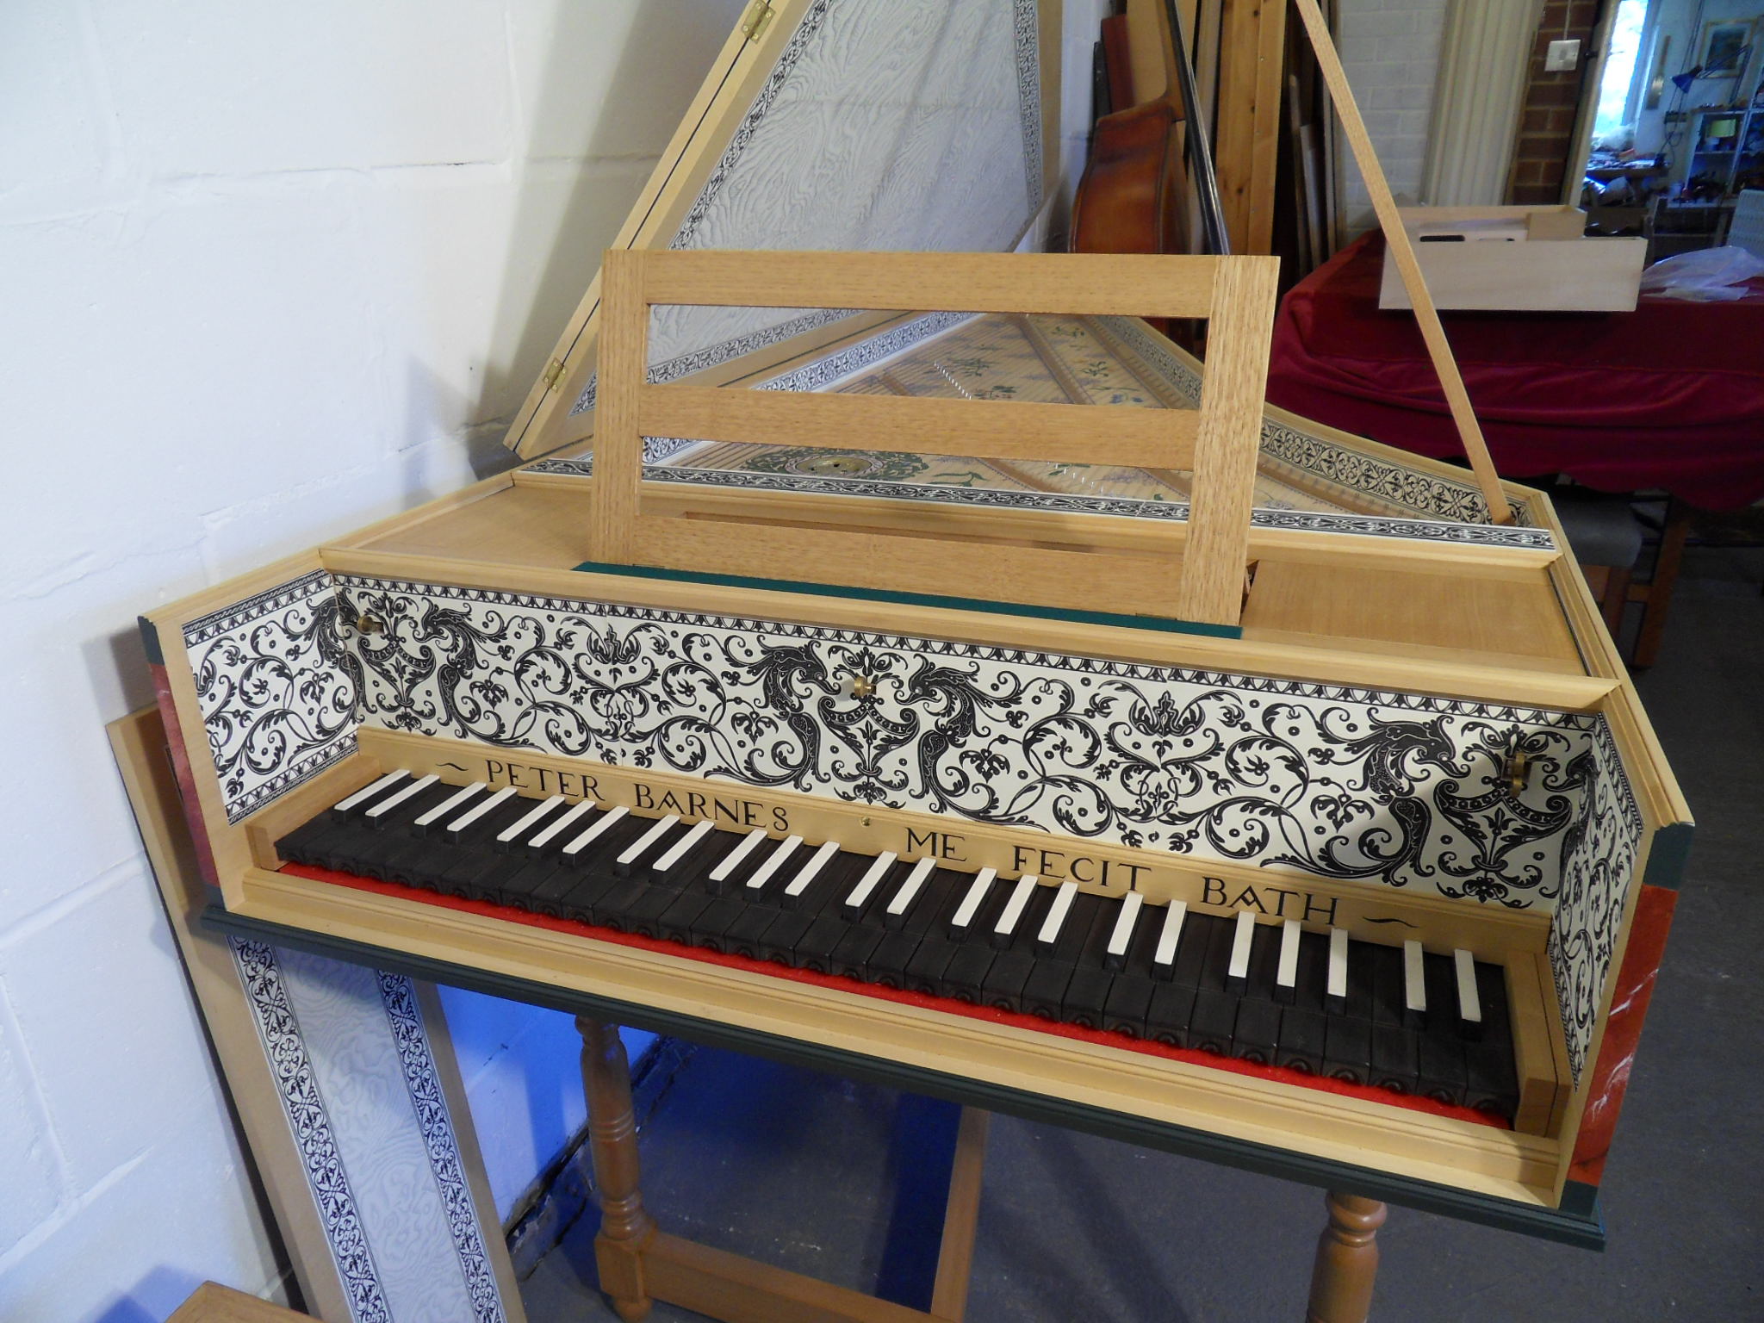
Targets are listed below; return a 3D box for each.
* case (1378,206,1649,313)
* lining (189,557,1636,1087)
[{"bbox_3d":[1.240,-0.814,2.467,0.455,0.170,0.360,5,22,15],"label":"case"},{"bbox_3d":[-0.039,0.070,0.736,0.825,0.145,0.125,7,23,19],"label":"lining"}]

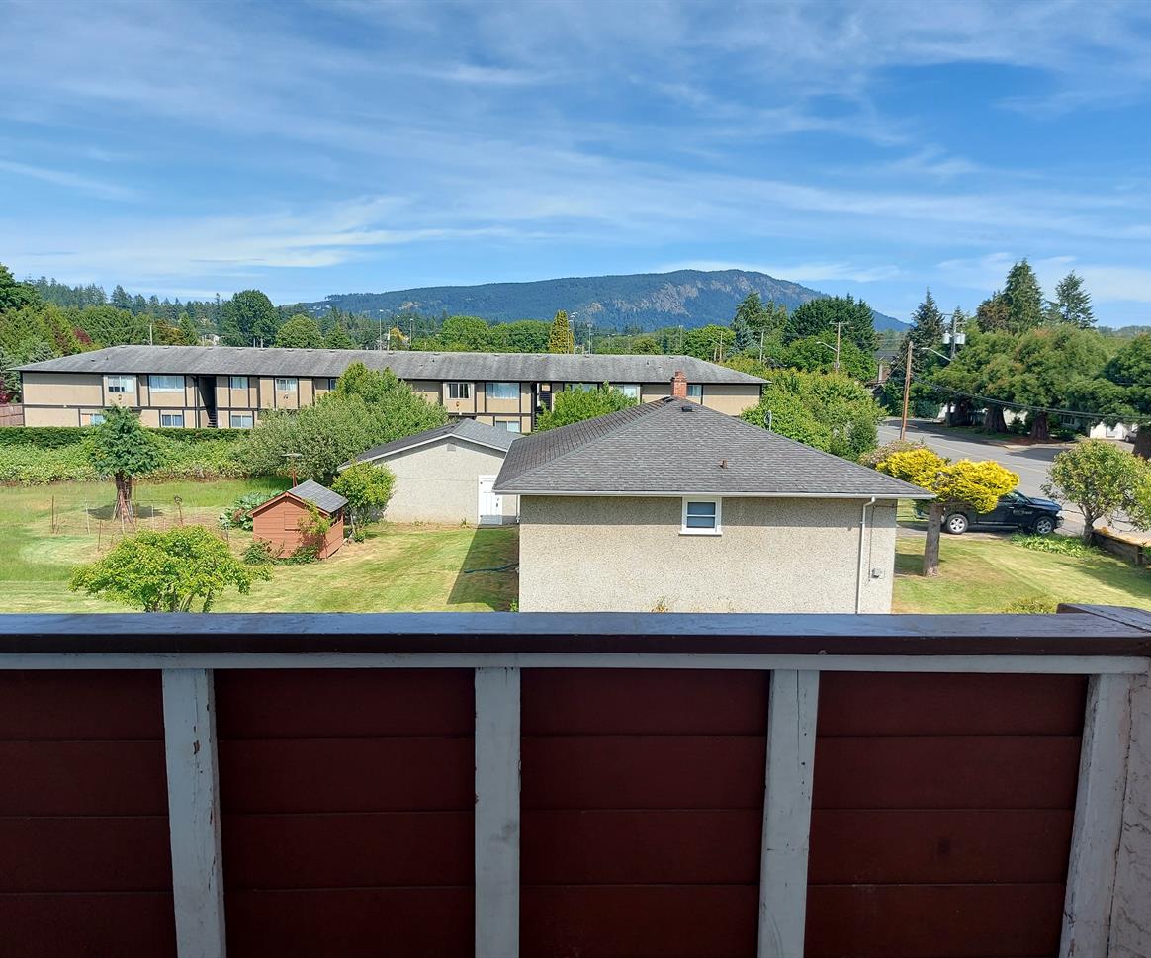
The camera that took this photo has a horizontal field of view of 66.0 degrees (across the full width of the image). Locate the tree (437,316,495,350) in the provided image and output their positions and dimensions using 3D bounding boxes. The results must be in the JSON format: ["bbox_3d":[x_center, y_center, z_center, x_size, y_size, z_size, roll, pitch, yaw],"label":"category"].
[{"bbox_3d":[-21.468,-24.358,173.336,11.014,14.917,10.463,0,8,-7],"label":"tree"}]

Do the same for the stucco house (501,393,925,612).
[{"bbox_3d":[3.327,0.154,29.370,11.016,5.850,14.125,1,8,-1],"label":"stucco house"}]

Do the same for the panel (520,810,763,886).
[{"bbox_3d":[0.140,0.764,1.850,0.506,0.169,0.022,1,8,-1],"label":"panel"}]

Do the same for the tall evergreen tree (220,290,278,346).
[{"bbox_3d":[-52.876,-21.560,143.525,9.220,17.840,9.220,1,7,0],"label":"tall evergreen tree"}]

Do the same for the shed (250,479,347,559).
[{"bbox_3d":[-9.819,1.416,31.900,2.750,2.330,3.300,0,8,-2],"label":"shed"}]

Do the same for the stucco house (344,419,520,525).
[{"bbox_3d":[-5.218,-0.575,40.070,8.700,3.680,9.450,0,7,-3],"label":"stucco house"}]

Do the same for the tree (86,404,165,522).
[{"bbox_3d":[-17.868,-0.646,35.396,3.130,4.640,3.130,1,7,0],"label":"tree"}]

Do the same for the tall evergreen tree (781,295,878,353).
[{"bbox_3d":[35.781,-17.361,124.741,13.330,16.830,12.000,1,7,0],"label":"tall evergreen tree"}]

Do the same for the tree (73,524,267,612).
[{"bbox_3d":[-9.330,2.599,20.353,4.036,3.117,4.200,-3,9,-25],"label":"tree"}]

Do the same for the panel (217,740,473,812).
[{"bbox_3d":[-0.467,0.606,1.822,0.520,0.164,0.022,1,7,-2],"label":"panel"}]

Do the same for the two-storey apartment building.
[{"bbox_3d":[-13.337,-6.440,70.064,54.800,7.200,10.700,1,7,-2],"label":"two-storey apartment building"}]

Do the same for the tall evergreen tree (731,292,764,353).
[{"bbox_3d":[33.454,-26.257,172.981,6.487,20.182,6.163,2,8,11],"label":"tall evergreen tree"}]

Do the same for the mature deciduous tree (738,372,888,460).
[{"bbox_3d":[14.597,-3.582,54.960,8.870,6.470,7.540,1,7,0],"label":"mature deciduous tree"}]

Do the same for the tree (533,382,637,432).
[{"bbox_3d":[0.527,-2.649,50.065,6.000,5.450,6.000,1,7,0],"label":"tree"}]

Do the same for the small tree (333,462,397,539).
[{"bbox_3d":[-8.044,0.830,33.836,2.336,3.015,2.219,-1,8,-13],"label":"small tree"}]

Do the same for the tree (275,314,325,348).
[{"bbox_3d":[-41.772,-18.046,133.870,7.690,13.630,7.690,1,7,0],"label":"tree"}]

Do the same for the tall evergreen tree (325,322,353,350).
[{"bbox_3d":[-47.536,-24.834,178.363,5.617,13.836,5.337,-1,8,-15],"label":"tall evergreen tree"}]

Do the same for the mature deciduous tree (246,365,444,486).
[{"bbox_3d":[-12.832,-3.218,50.046,10.819,6.537,9.500,-1,8,-14],"label":"mature deciduous tree"}]

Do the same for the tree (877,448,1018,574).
[{"bbox_3d":[11.424,1.048,27.666,4.370,4.080,3.490,1,7,0],"label":"tree"}]

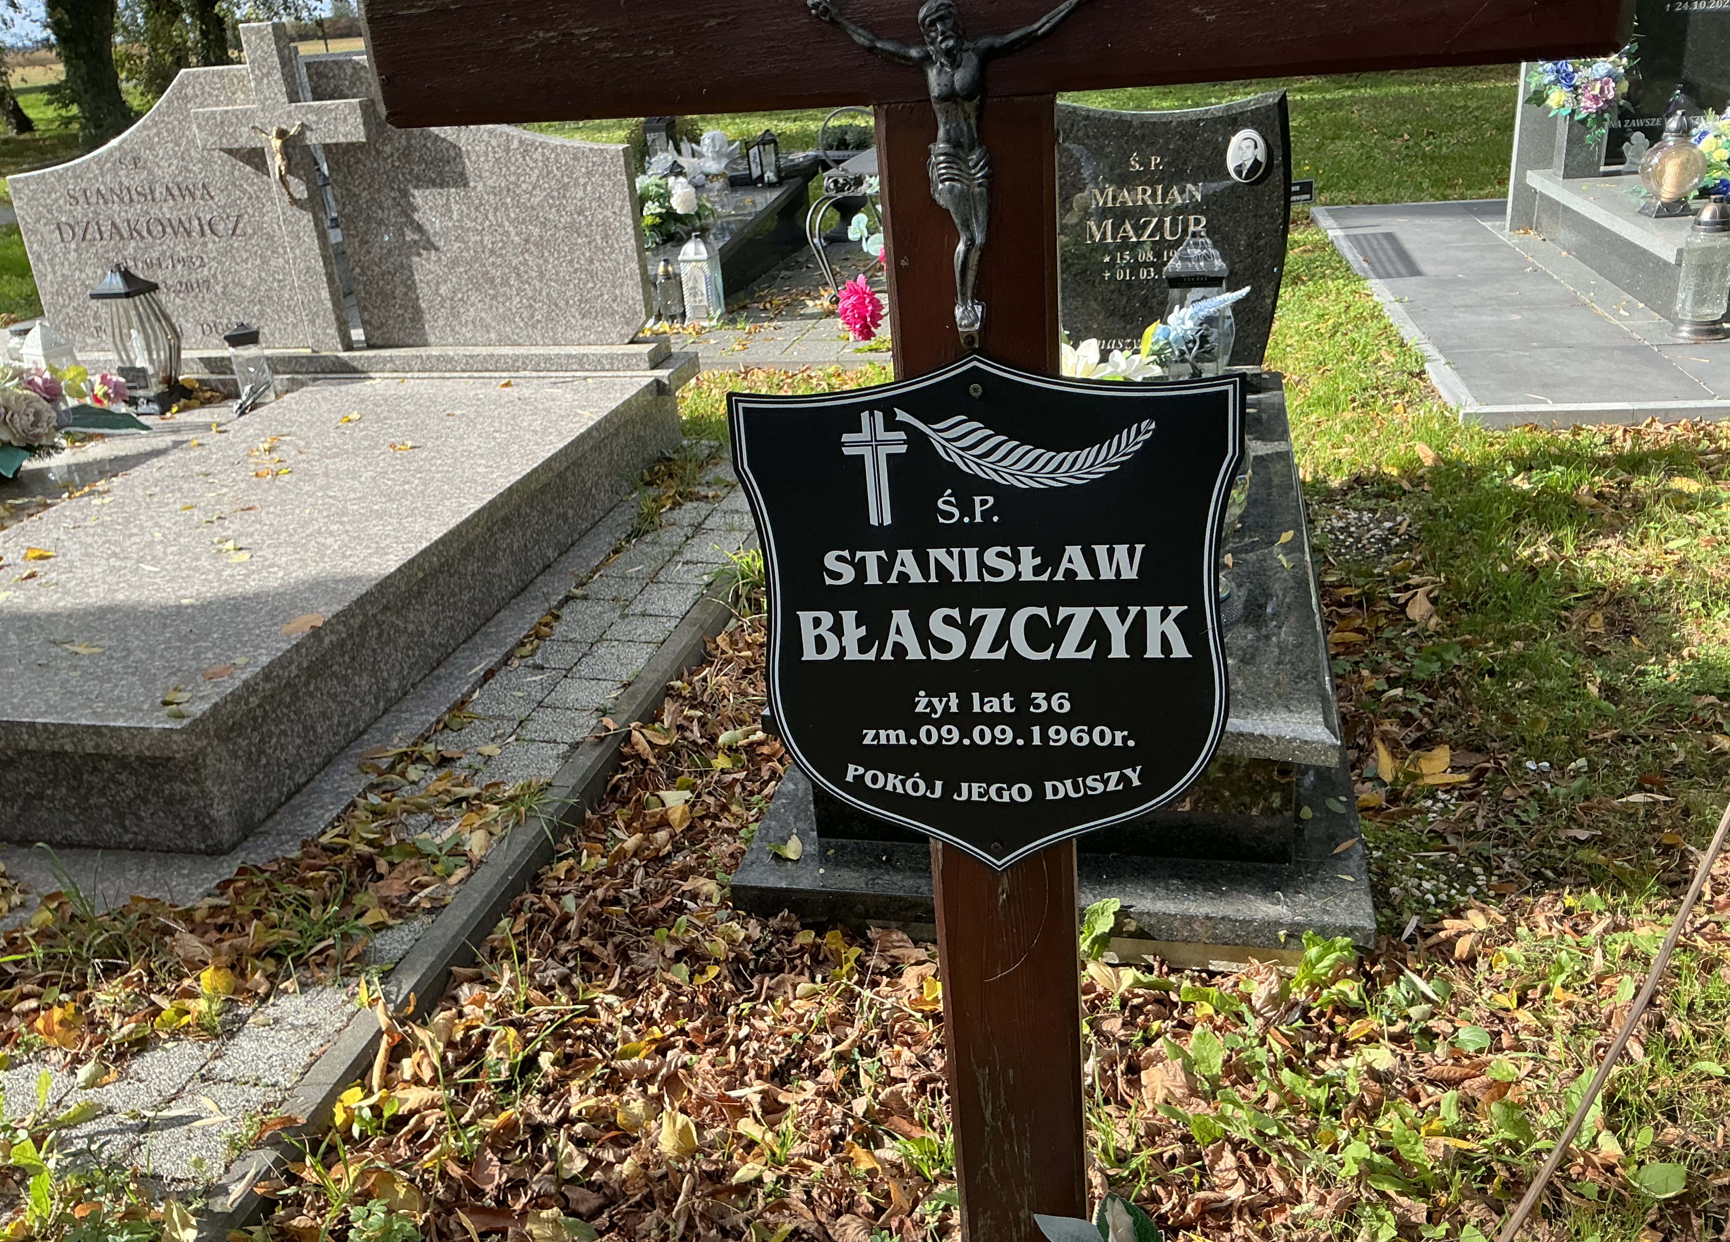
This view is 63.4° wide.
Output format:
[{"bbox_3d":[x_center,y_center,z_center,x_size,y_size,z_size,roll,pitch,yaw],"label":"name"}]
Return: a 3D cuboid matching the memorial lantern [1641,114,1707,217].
[{"bbox_3d":[2.910,-1.647,5.046,0.220,0.350,0.220,0,25,10],"label":"memorial lantern"}]

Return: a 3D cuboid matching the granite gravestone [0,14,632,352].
[{"bbox_3d":[-1.749,-1.360,4.442,2.219,0.996,0.110,2,25,15],"label":"granite gravestone"}]

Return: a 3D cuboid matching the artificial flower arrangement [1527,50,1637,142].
[{"bbox_3d":[2.878,-2.153,5.650,0.380,0.420,0.300,2,24,12],"label":"artificial flower arrangement"}]

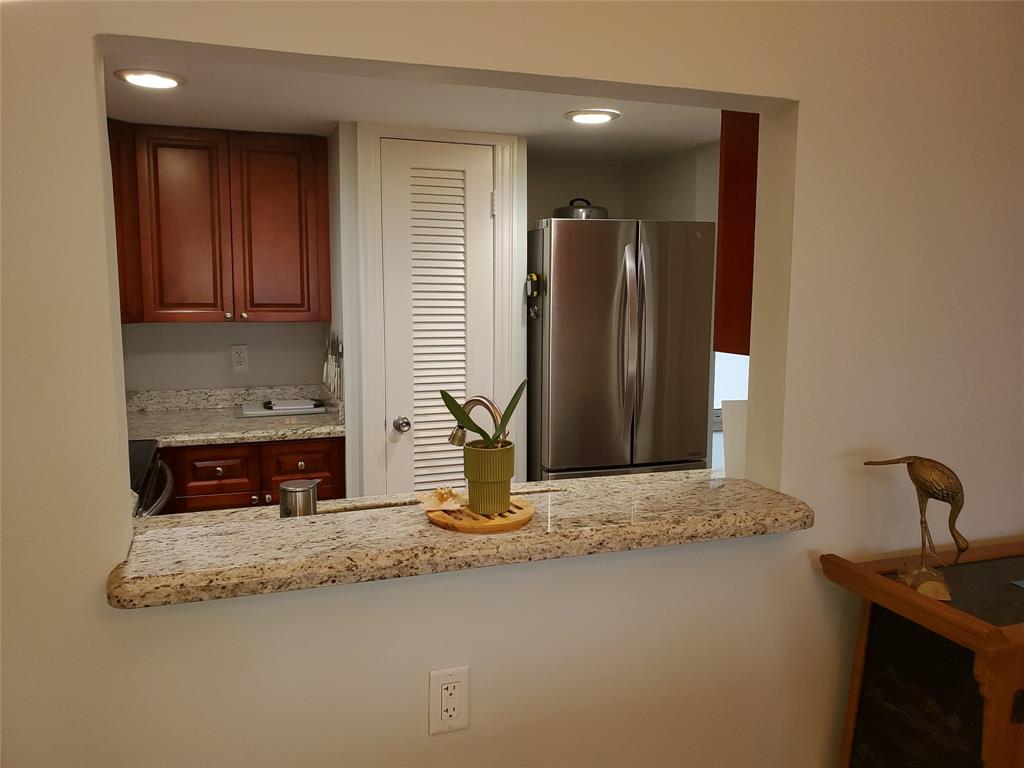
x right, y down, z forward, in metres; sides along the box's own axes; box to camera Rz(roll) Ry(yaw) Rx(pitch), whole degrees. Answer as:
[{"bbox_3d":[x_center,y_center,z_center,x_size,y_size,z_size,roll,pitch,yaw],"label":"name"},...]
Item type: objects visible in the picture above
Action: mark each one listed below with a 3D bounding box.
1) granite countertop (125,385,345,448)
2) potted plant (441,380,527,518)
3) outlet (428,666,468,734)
[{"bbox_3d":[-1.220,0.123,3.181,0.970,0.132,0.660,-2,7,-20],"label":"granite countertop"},{"bbox_3d":[-0.048,0.103,1.306,0.145,0.227,0.100,0,7,-2],"label":"potted plant"},{"bbox_3d":[-0.106,0.549,1.330,0.071,0.116,0.009,-2,7,-20],"label":"outlet"}]

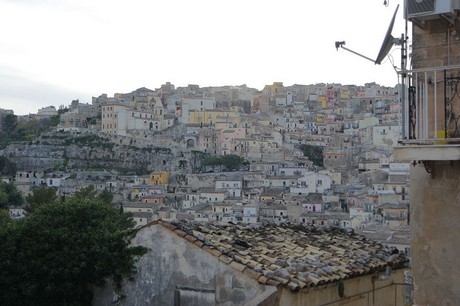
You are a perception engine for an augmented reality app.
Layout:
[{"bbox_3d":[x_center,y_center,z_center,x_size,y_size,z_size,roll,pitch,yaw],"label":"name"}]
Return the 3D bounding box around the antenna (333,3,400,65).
[{"bbox_3d":[1.890,-1.611,9.200,0.911,0.816,0.820,0,-1,5],"label":"antenna"}]

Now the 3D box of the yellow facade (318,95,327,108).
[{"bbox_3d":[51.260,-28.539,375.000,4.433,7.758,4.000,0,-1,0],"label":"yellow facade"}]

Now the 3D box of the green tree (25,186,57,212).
[{"bbox_3d":[-44.806,11.113,160.000,7.566,6.384,6.810,0,-1,0],"label":"green tree"}]

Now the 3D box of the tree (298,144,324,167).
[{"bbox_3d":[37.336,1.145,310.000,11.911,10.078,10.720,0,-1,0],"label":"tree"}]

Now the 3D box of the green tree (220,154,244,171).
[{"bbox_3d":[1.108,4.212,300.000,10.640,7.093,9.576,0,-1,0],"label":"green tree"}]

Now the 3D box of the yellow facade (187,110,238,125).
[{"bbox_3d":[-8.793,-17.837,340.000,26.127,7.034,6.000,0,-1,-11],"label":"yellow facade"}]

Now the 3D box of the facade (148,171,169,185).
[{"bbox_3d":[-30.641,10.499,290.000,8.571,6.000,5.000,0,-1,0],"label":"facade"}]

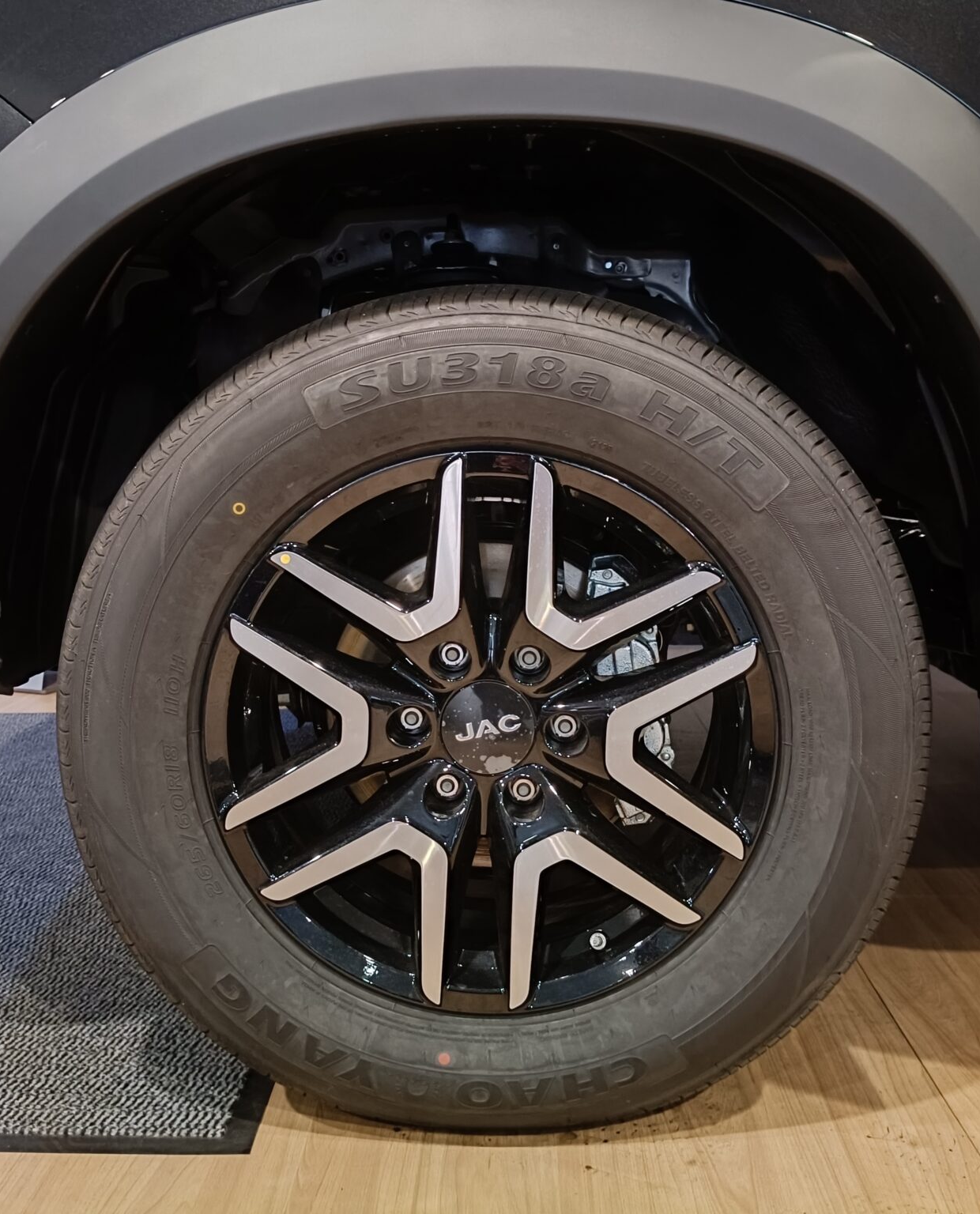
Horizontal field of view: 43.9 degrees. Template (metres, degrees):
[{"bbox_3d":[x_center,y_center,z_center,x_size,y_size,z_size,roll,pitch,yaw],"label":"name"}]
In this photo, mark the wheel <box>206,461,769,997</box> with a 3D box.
[{"bbox_3d":[0.002,0.102,1.132,0.487,0.487,0.190,1,8,2],"label":"wheel"}]

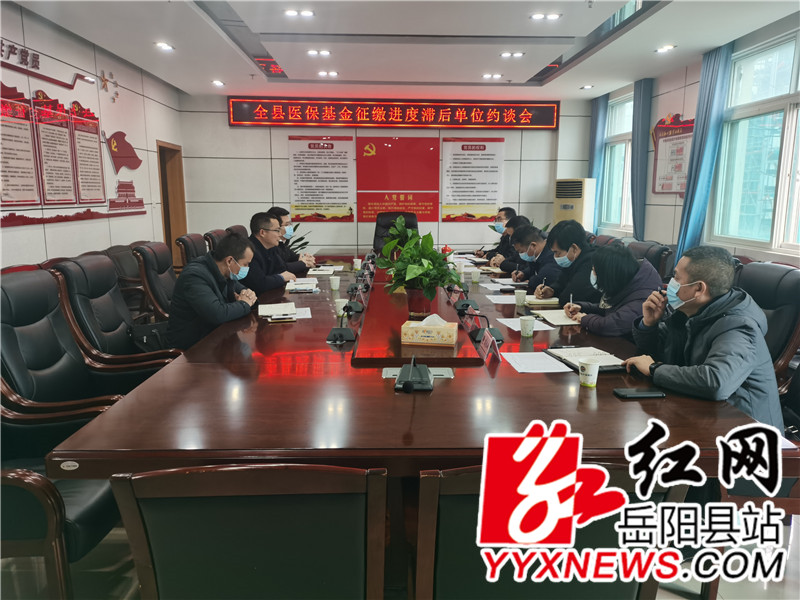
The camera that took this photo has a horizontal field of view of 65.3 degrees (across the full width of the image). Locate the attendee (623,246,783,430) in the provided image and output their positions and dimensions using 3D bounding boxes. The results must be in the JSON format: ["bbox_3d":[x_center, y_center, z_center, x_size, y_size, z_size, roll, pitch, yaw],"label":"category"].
[{"bbox_3d":[1.072,0.422,2.435,0.670,1.250,0.570,1,10,6],"label":"attendee"}]

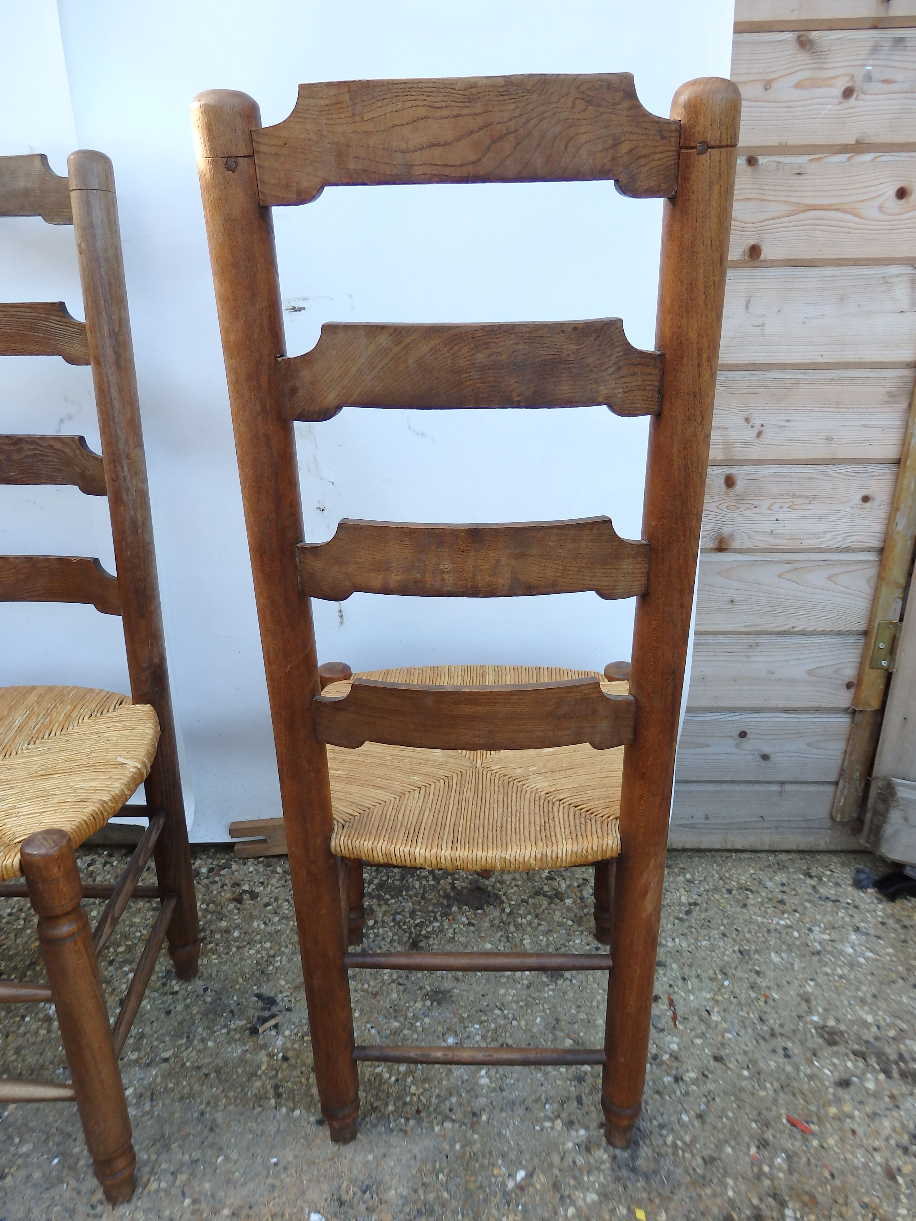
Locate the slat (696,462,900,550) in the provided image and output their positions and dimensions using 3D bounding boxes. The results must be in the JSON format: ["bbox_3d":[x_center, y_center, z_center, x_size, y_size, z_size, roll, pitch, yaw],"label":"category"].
[{"bbox_3d":[0.509,-0.154,1.327,0.296,0.134,0.020,0,21,2],"label":"slat"}]

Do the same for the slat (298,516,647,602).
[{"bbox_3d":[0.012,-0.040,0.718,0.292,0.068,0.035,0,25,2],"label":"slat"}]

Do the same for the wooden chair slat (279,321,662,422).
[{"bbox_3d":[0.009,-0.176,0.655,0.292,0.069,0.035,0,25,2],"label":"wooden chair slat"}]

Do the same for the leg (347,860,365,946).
[{"bbox_3d":[-0.164,0.288,1.274,0.048,0.462,0.048,0,21,2],"label":"leg"}]

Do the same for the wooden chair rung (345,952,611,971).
[{"bbox_3d":[0.021,0.372,0.933,0.280,0.018,0.018,0,21,2],"label":"wooden chair rung"}]

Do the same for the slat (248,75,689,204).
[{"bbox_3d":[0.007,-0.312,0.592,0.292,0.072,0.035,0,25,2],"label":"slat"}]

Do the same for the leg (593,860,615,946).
[{"bbox_3d":[0.223,0.285,1.263,0.048,0.462,0.048,0,21,2],"label":"leg"}]

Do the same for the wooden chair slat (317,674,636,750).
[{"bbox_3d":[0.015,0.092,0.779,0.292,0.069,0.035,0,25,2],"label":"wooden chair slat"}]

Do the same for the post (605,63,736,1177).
[{"bbox_3d":[0.181,0.131,0.817,0.048,1.079,0.048,0,25,2],"label":"post"}]

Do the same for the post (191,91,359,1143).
[{"bbox_3d":[-0.146,0.133,0.828,0.048,1.079,0.048,0,25,2],"label":"post"}]

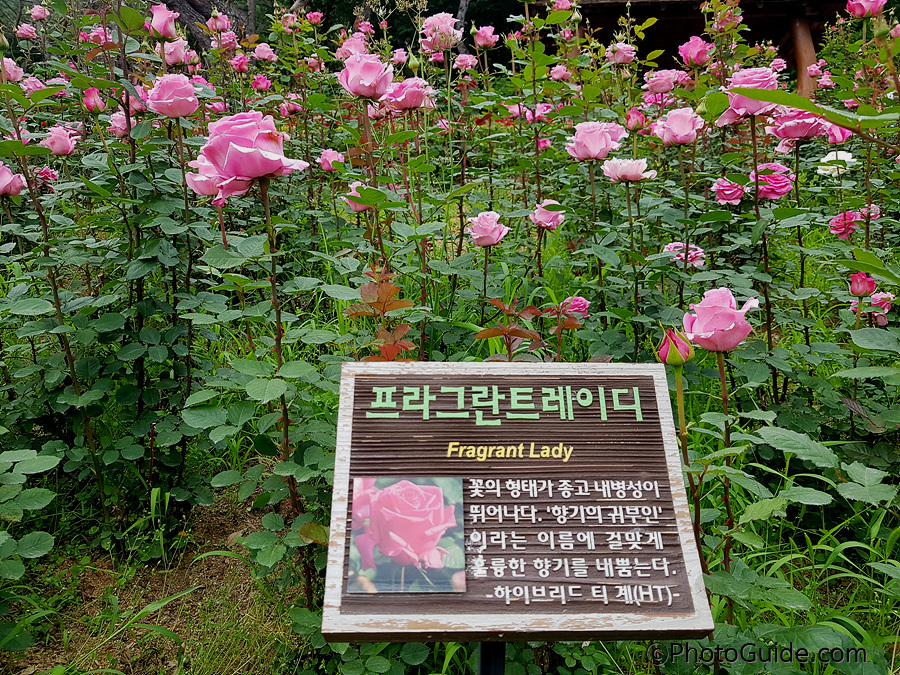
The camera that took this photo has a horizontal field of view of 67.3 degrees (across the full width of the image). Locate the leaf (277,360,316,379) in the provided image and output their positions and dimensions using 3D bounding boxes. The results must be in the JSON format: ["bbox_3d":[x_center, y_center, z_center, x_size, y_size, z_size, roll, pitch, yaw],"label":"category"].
[{"bbox_3d":[-0.227,0.047,1.000,0.060,0.012,0.042,-6,33,-4],"label":"leaf"}]

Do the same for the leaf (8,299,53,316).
[{"bbox_3d":[-0.776,-0.056,1.250,0.076,0.013,0.048,-5,42,-5],"label":"leaf"}]

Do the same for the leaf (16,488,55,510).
[{"bbox_3d":[-0.583,0.224,0.950,0.057,0.012,0.038,-7,39,0],"label":"leaf"}]

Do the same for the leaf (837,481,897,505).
[{"bbox_3d":[0.481,0.179,0.780,0.067,0.014,0.060,0,25,-7],"label":"leaf"}]

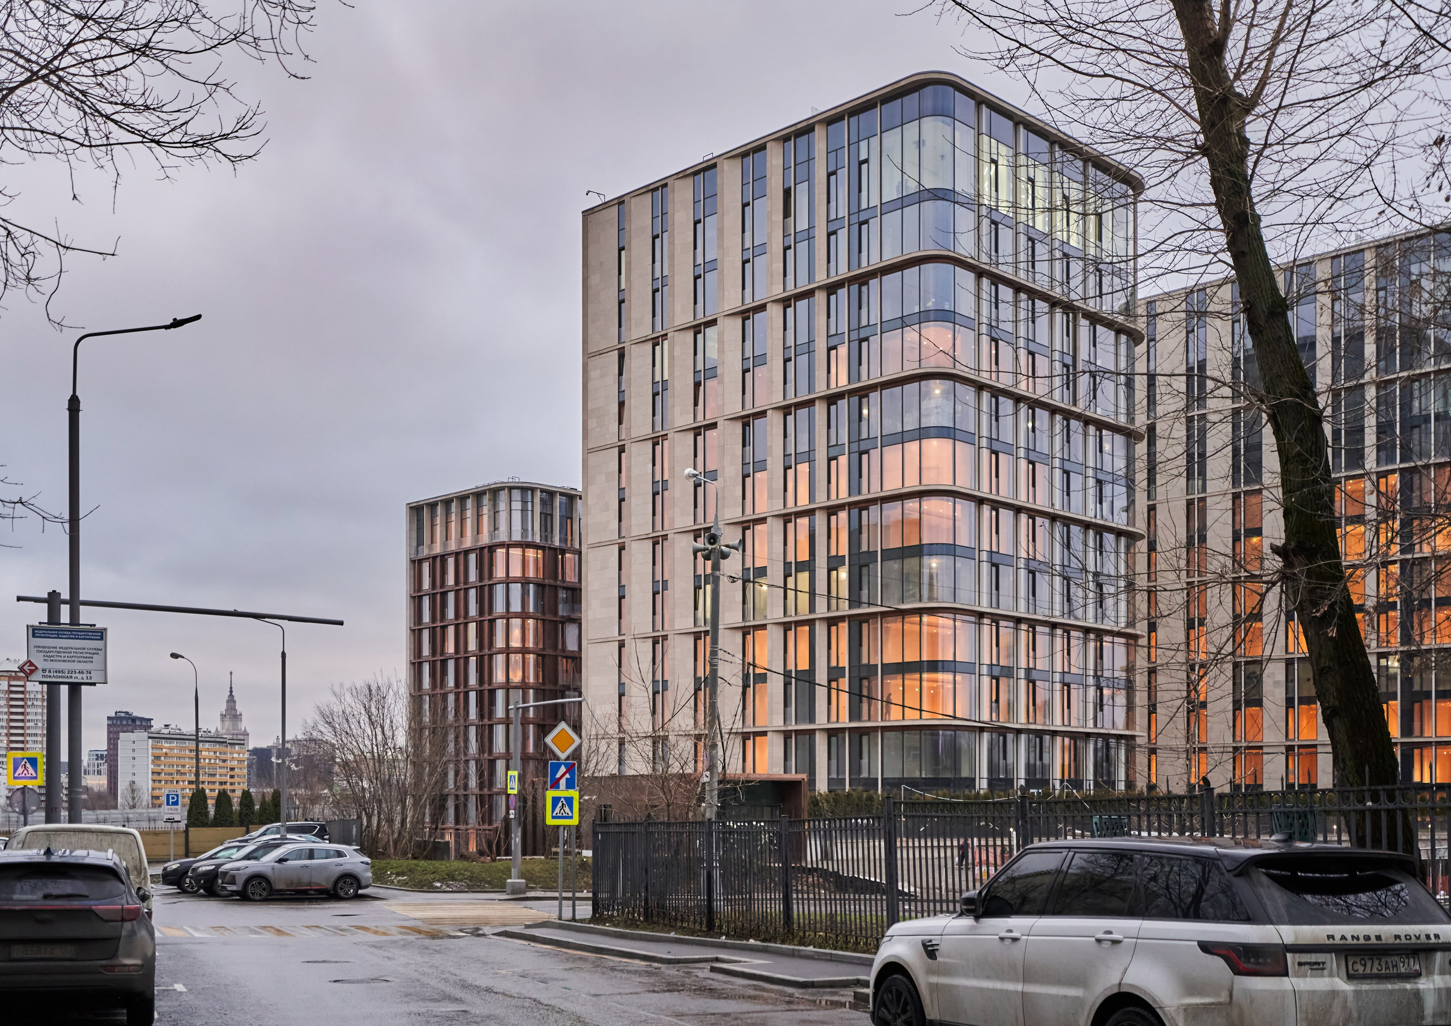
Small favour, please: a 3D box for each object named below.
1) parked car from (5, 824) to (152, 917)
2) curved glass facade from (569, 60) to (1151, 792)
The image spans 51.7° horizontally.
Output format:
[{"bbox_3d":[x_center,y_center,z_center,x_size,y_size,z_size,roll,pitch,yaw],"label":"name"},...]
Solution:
[{"bbox_3d":[-10.350,5.980,23.600,1.880,1.930,4.800,3,-7,-28],"label":"parked car"},{"bbox_3d":[9.827,-1.600,111.405,33.762,43.784,25.005,-6,-8,45],"label":"curved glass facade"}]

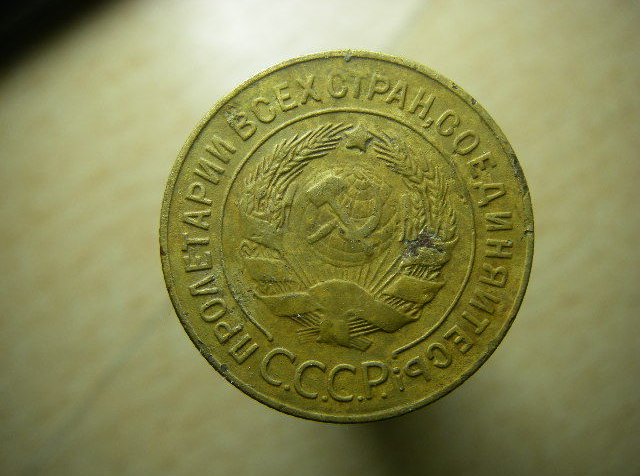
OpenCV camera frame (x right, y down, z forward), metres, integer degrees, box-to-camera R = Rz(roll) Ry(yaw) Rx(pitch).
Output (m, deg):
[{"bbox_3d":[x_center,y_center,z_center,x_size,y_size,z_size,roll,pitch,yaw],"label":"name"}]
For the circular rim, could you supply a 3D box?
[{"bbox_3d":[0.002,0.000,0.043,0.022,0.002,0.022,0,87,0],"label":"circular rim"}]

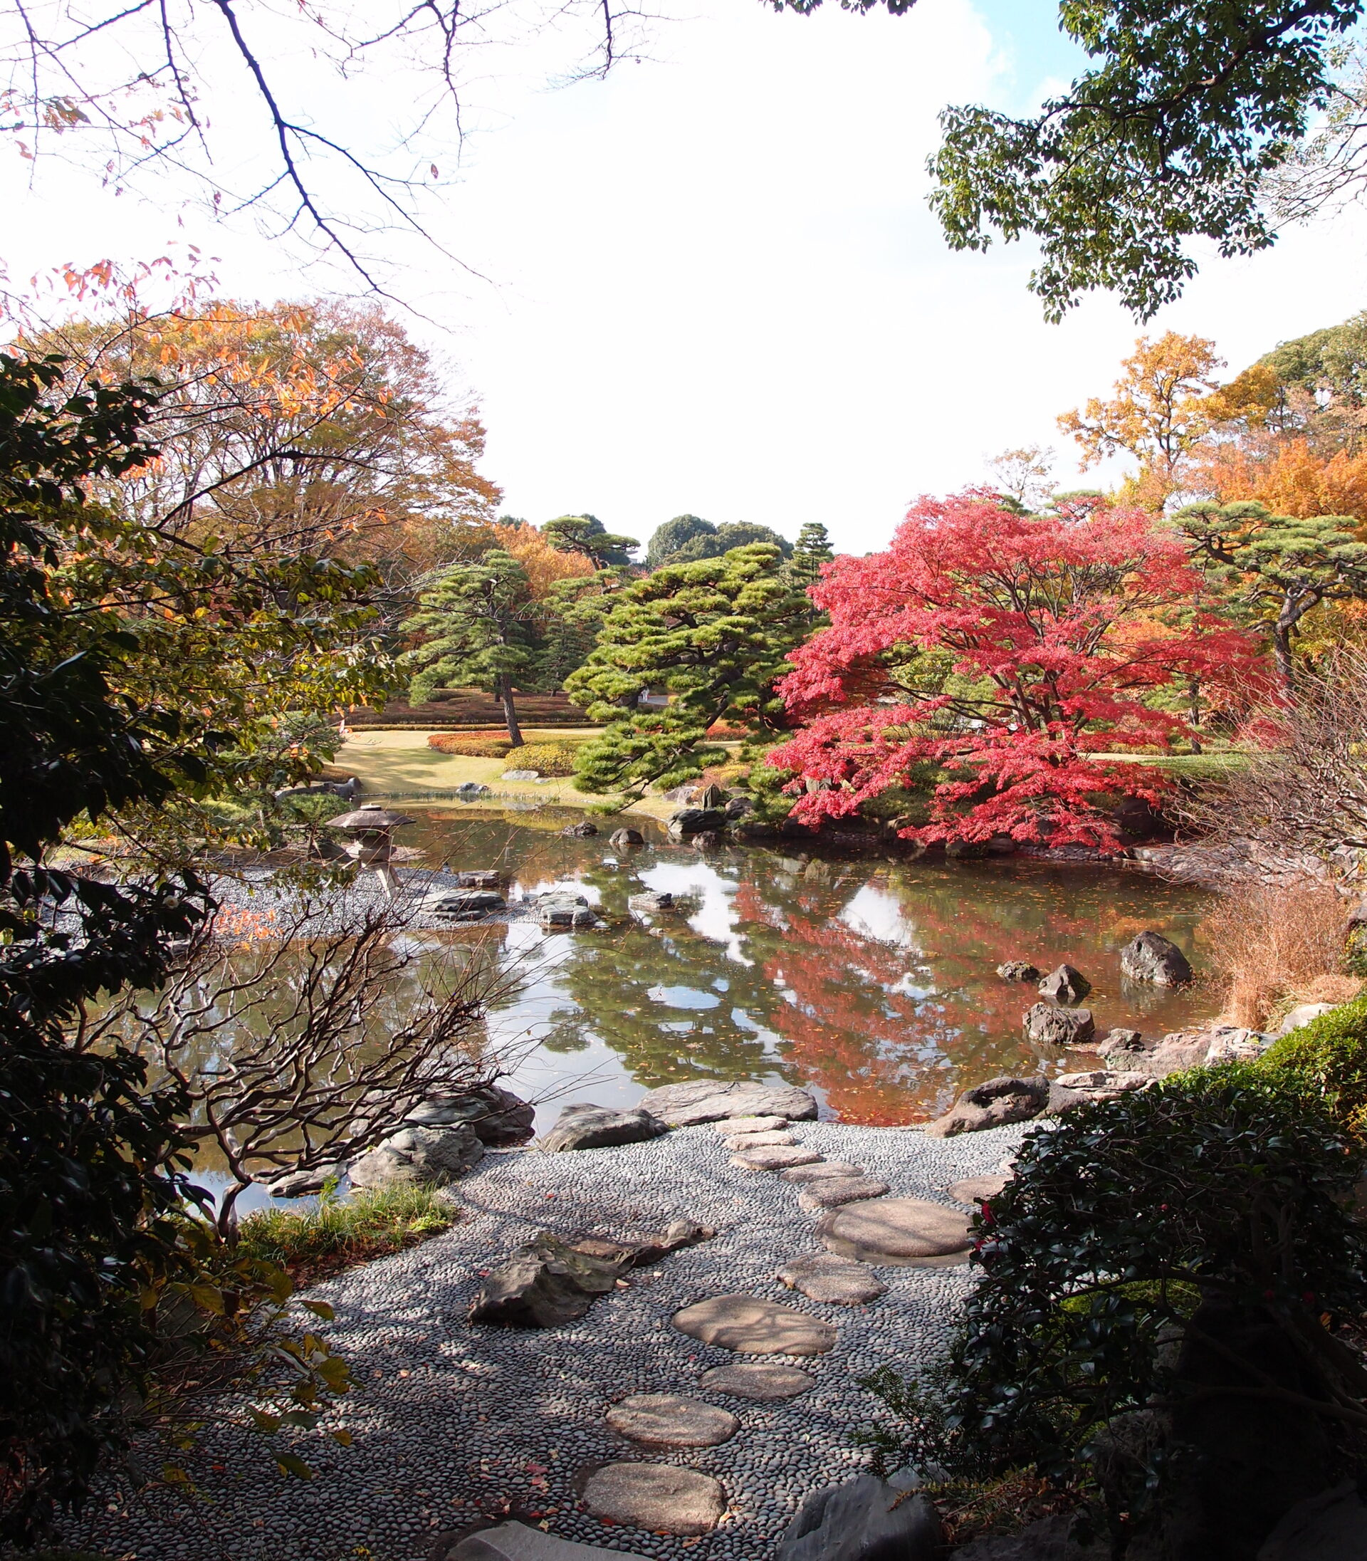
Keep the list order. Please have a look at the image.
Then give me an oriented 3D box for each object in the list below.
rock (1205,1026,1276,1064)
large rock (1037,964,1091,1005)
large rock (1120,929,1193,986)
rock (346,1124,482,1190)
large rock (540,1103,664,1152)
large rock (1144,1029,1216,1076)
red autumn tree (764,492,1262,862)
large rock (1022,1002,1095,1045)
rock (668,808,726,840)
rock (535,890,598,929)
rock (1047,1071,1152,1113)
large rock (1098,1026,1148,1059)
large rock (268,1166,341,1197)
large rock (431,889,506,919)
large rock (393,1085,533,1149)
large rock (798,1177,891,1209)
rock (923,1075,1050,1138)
[{"bbox_3d":[4.870,2.295,12.875,0.582,0.250,0.512,2,4,21],"label":"rock"},{"bbox_3d":[4.291,2.243,16.596,0.560,0.380,0.450,0,3,0],"label":"large rock"},{"bbox_3d":[5.337,1.966,16.611,0.794,0.557,0.675,1,4,18],"label":"large rock"},{"bbox_3d":[-1.790,2.464,9.867,0.882,0.266,0.574,-1,4,-20],"label":"rock"},{"bbox_3d":[-0.587,2.506,10.793,0.939,0.213,0.516,-2,4,-21],"label":"large rock"},{"bbox_3d":[4.280,2.327,12.692,0.592,0.328,0.521,1,4,19],"label":"large rock"},{"bbox_3d":[7.898,-2.828,34.697,11.200,8.000,9.000,0,3,0],"label":"red autumn tree"},{"bbox_3d":[3.547,2.270,13.934,0.652,0.325,0.489,1,4,14],"label":"large rock"},{"bbox_3d":[0.340,0.987,37.050,1.400,0.620,1.000,0,3,0],"label":"rock"},{"bbox_3d":[-1.722,1.920,21.867,0.880,0.400,0.850,0,3,0],"label":"rock"},{"bbox_3d":[3.355,2.463,11.824,0.800,0.270,0.500,0,3,-5],"label":"rock"},{"bbox_3d":[4.069,2.407,13.645,0.430,0.280,0.360,0,3,0],"label":"large rock"},{"bbox_3d":[-2.539,2.659,9.850,0.476,0.118,0.238,-3,5,-34],"label":"large rock"},{"bbox_3d":[-3.023,1.699,20.392,1.091,0.361,0.709,-1,4,-8],"label":"large rock"},{"bbox_3d":[-1.667,2.495,11.153,1.020,0.380,0.600,0,3,0],"label":"large rock"},{"bbox_3d":[0.978,2.486,8.951,0.570,0.070,0.342,-2,4,-24],"label":"large rock"},{"bbox_3d":[2.336,2.453,11.370,0.950,0.340,0.480,-2,4,-26],"label":"rock"}]

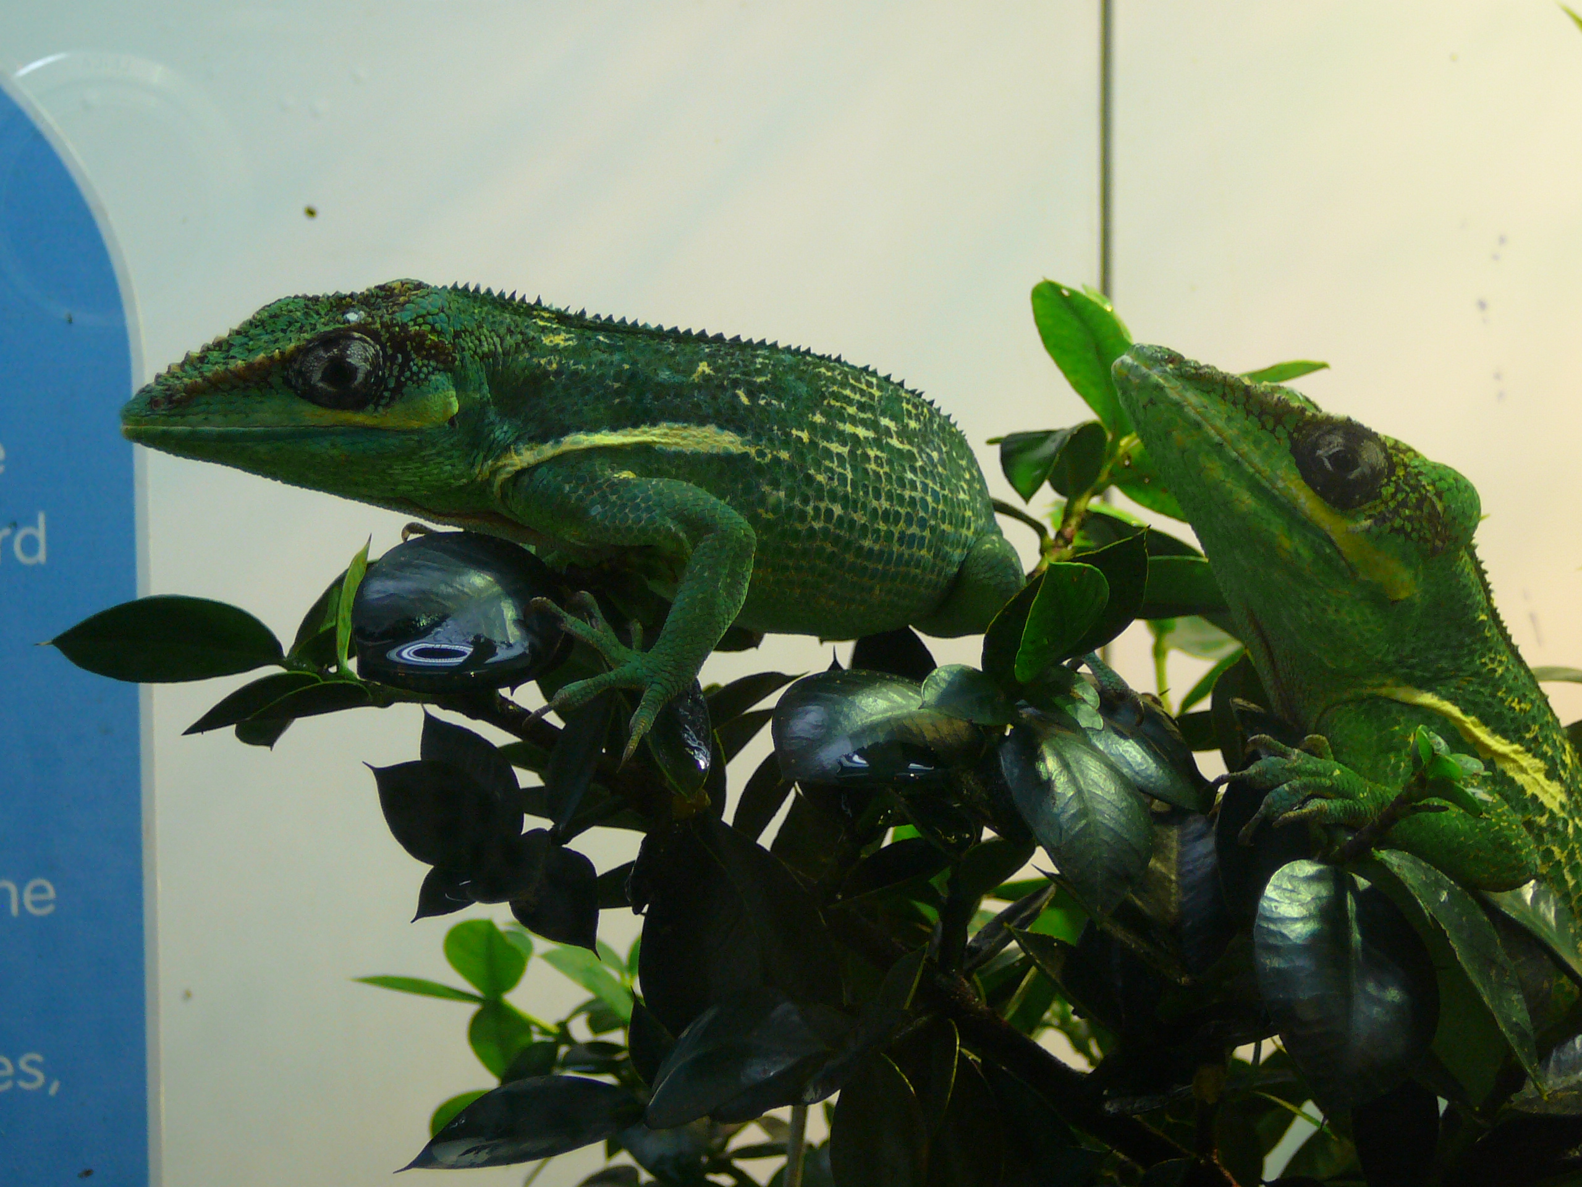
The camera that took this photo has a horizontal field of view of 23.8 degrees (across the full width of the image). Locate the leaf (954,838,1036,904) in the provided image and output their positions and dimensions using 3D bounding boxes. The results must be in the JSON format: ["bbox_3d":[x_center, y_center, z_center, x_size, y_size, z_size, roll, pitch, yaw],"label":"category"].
[{"bbox_3d":[0.037,0.050,0.675,0.005,0.019,0.011,44,9,-50],"label":"leaf"}]

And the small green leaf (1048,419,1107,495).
[{"bbox_3d":[0.052,-0.025,0.685,0.011,0.017,0.006,15,31,-23],"label":"small green leaf"}]

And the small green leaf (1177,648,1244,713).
[{"bbox_3d":[0.079,0.016,0.705,0.019,0.004,0.009,-43,41,-9],"label":"small green leaf"}]

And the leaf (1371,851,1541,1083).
[{"bbox_3d":[0.112,0.063,0.630,0.007,0.050,0.015,-37,-4,36],"label":"leaf"}]

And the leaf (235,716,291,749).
[{"bbox_3d":[-0.091,0.022,0.660,0.011,0.017,0.006,11,-32,24],"label":"leaf"}]

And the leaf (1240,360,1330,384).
[{"bbox_3d":[0.091,-0.041,0.700,0.023,0.006,0.011,-12,17,-12],"label":"leaf"}]

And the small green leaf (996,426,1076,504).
[{"bbox_3d":[0.043,-0.022,0.650,0.012,0.015,0.010,23,-21,28],"label":"small green leaf"}]

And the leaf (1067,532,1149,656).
[{"bbox_3d":[0.051,0.001,0.620,0.017,0.024,0.008,43,12,16],"label":"leaf"}]

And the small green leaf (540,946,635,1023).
[{"bbox_3d":[-0.040,0.077,0.740,0.023,0.011,0.008,37,-31,12],"label":"small green leaf"}]

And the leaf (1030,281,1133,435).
[{"bbox_3d":[0.052,-0.042,0.660,0.014,0.030,0.008,-25,-6,-2],"label":"leaf"}]

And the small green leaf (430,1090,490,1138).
[{"bbox_3d":[-0.063,0.103,0.740,0.021,0.014,0.008,21,-32,13],"label":"small green leaf"}]

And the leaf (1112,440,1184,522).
[{"bbox_3d":[0.071,-0.021,0.695,0.028,0.015,0.005,26,22,-6],"label":"leaf"}]

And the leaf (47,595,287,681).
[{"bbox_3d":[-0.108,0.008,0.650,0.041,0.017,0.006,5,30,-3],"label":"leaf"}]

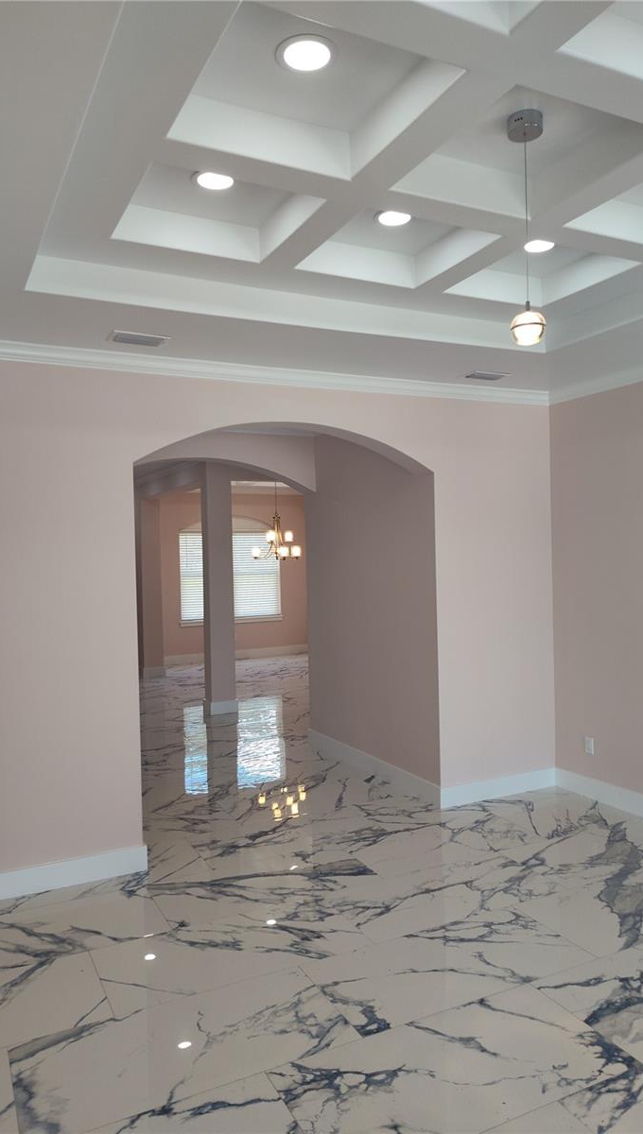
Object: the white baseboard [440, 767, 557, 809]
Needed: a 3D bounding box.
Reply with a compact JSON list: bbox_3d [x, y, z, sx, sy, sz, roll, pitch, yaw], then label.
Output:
[{"bbox_3d":[1.357,1.673,5.711,1.090,0.145,0.018,-2,1,-26],"label":"white baseboard"}]

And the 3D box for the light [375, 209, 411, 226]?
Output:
[{"bbox_3d":[0.331,-1.570,3.424,0.180,0.035,0.180,-1,1,0],"label":"light"}]

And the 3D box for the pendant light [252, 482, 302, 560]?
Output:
[{"bbox_3d":[-0.715,-0.751,12.072,0.790,1.320,0.790,-1,1,0],"label":"pendant light"}]

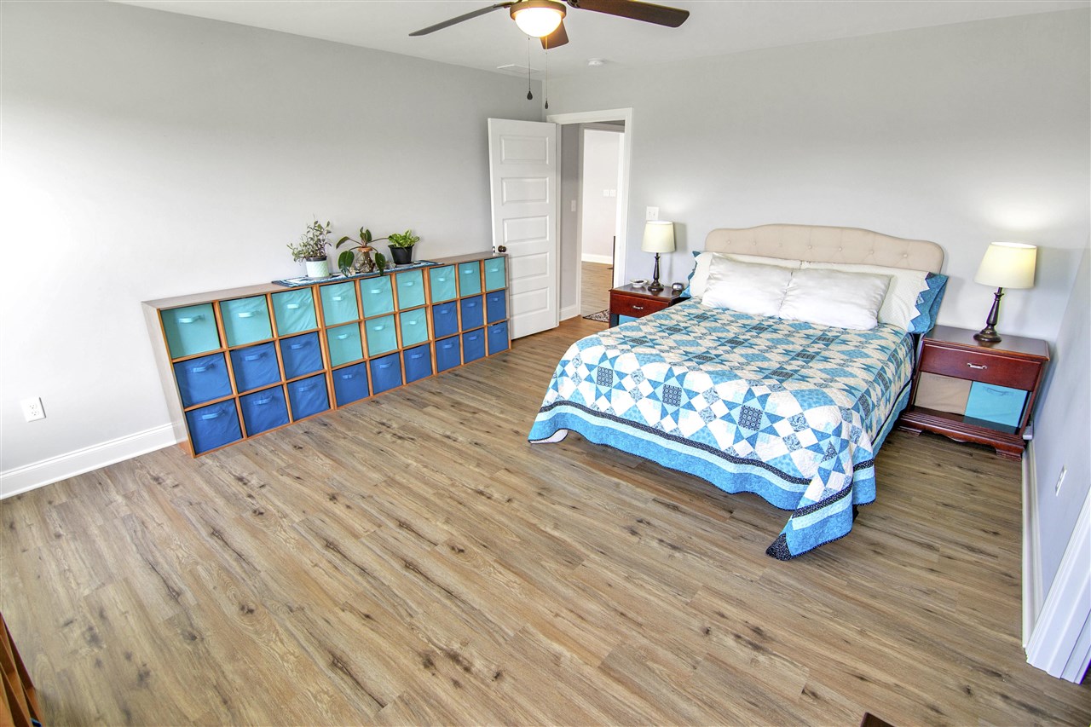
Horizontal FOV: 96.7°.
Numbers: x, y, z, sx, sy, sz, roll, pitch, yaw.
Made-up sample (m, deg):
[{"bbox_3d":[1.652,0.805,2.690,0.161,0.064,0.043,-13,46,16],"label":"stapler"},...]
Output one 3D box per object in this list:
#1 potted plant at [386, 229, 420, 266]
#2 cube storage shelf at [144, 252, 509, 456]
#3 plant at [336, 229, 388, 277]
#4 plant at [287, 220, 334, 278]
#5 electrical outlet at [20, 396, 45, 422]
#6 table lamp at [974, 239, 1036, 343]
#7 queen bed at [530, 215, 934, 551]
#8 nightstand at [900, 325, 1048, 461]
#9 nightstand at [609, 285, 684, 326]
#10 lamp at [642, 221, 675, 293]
[{"bbox_3d":[-1.178,-0.943,3.995,0.208,0.281,0.229,17,27,37],"label":"potted plant"},{"bbox_3d":[-1.396,-0.257,3.922,0.328,0.946,2.725,17,27,37],"label":"cube storage shelf"},{"bbox_3d":[-1.401,-0.849,3.710,0.281,0.333,0.333,17,27,37],"label":"plant"},{"bbox_3d":[-1.678,-0.810,3.471,0.239,0.411,0.270,17,27,37],"label":"plant"},{"bbox_3d":[-2.812,0.256,2.661,0.011,0.126,0.077,17,27,37],"label":"electrical outlet"},{"bbox_3d":[2.860,-0.450,3.035,0.302,0.598,0.302,17,27,37],"label":"table lamp"},{"bbox_3d":[1.333,-0.158,3.187,1.789,1.300,2.194,17,27,37],"label":"queen bed"},{"bbox_3d":[2.795,0.163,3.221,0.609,0.679,0.427,17,27,37],"label":"nightstand"},{"bbox_3d":[0.955,-0.336,4.500,0.599,0.679,0.427,17,27,37],"label":"nightstand"},{"bbox_3d":[1.017,-0.966,4.356,0.302,0.598,0.302,17,27,37],"label":"lamp"}]

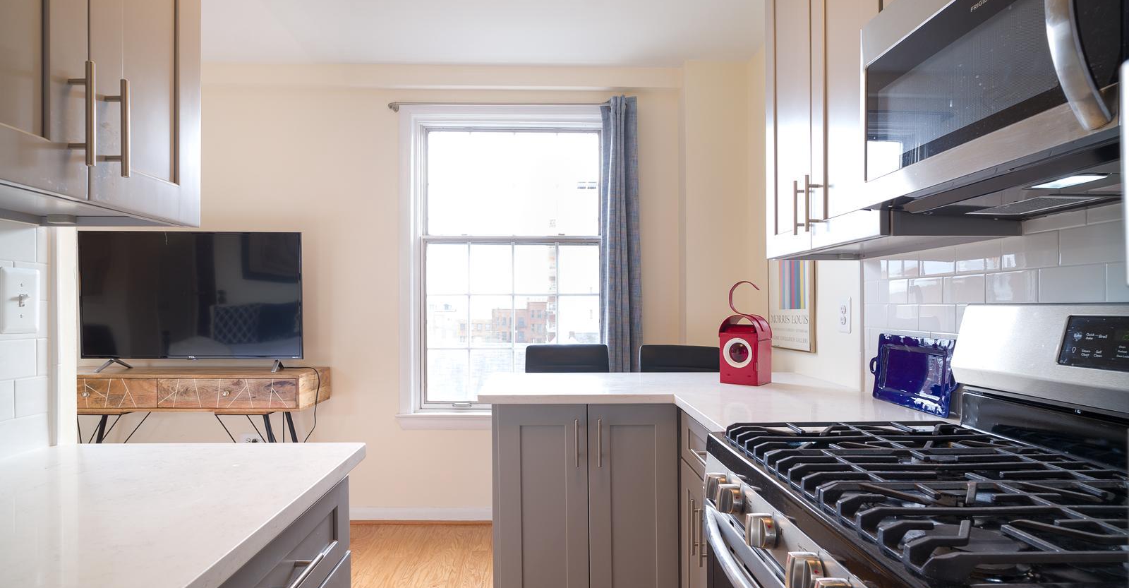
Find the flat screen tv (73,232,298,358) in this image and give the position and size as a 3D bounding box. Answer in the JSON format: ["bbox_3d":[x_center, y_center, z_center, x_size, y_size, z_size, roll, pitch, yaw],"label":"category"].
[{"bbox_3d":[-1.876,0.007,2.871,1.102,0.645,0.090,0,-1,-2],"label":"flat screen tv"}]

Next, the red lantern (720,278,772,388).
[{"bbox_3d":[0.678,0.141,2.110,0.149,0.378,0.127,-1,-1,41],"label":"red lantern"}]

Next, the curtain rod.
[{"bbox_3d":[-0.278,-1.007,3.061,1.318,0.030,0.100,0,-1,-2],"label":"curtain rod"}]

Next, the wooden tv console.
[{"bbox_3d":[-1.904,0.812,2.819,1.313,0.846,0.377,0,-1,-2],"label":"wooden tv console"}]

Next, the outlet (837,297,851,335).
[{"bbox_3d":[0.978,0.074,1.980,0.010,0.130,0.085,0,-1,-3],"label":"outlet"}]

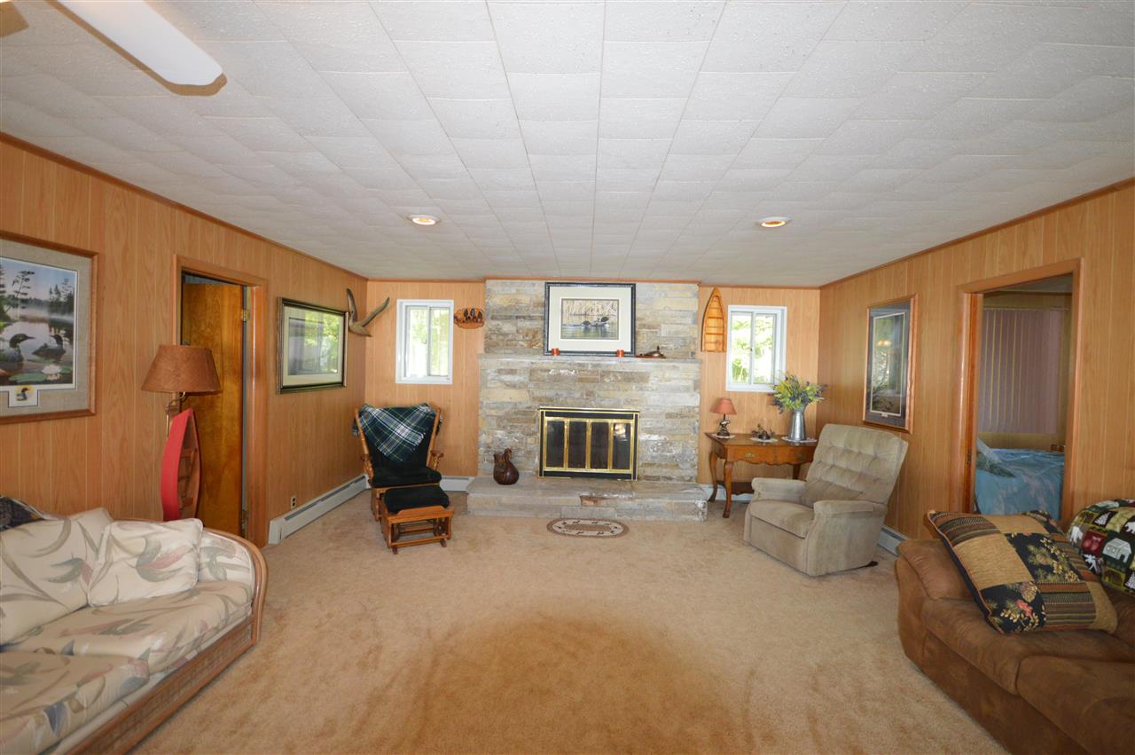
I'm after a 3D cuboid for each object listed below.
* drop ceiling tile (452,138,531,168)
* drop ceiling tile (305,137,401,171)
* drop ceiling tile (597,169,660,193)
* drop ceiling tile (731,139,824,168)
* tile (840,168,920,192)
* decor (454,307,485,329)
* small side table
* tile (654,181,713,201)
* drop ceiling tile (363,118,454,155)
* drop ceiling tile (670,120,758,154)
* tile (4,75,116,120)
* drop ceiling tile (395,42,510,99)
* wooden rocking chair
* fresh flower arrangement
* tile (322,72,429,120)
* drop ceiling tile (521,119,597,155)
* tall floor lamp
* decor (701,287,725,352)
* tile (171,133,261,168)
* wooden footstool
[{"bbox_3d":[-0.339,-1.027,2.158,0.310,0.018,0.300,1,1,2],"label":"drop ceiling tile"},{"bbox_3d":[-0.955,-1.029,2.161,0.311,0.022,0.296,1,1,2],"label":"drop ceiling tile"},{"bbox_3d":[0.304,-1.017,2.429,0.310,0.018,0.300,1,1,2],"label":"drop ceiling tile"},{"bbox_3d":[0.917,-0.991,2.100,0.312,0.020,0.302,1,1,2],"label":"drop ceiling tile"},{"bbox_3d":[1.579,-1.002,2.414,0.310,0.016,0.303,1,1,2],"label":"tile"},{"bbox_3d":[-1.129,-0.681,5.405,0.345,0.245,0.040,1,1,2],"label":"decor"},{"bbox_3d":[2.040,1.031,4.958,0.980,0.745,0.700,1,1,2],"label":"small side table"},{"bbox_3d":[0.614,-1.008,2.552,0.311,0.022,0.296,1,1,2],"label":"tile"},{"bbox_3d":[-0.661,-1.032,2.022,0.310,0.018,0.300,1,1,2],"label":"drop ceiling tile"},{"bbox_3d":[0.603,-1.003,1.974,0.310,0.018,0.300,1,1,2],"label":"drop ceiling tile"},{"bbox_3d":[-1.936,-1.056,1.773,0.310,0.018,0.300,1,1,2],"label":"tile"},{"bbox_3d":[-0.364,-1.028,1.587,0.310,0.016,0.303,1,1,2],"label":"drop ceiling tile"},{"bbox_3d":[-1.698,0.805,4.760,0.730,1.020,0.780,1,1,-24],"label":"wooden rocking chair"},{"bbox_3d":[2.372,0.153,4.915,0.510,0.400,0.440,1,1,2],"label":"fresh flower arrangement"},{"bbox_3d":[-0.672,-1.027,1.726,0.310,0.018,0.300,1,1,2],"label":"tile"},{"bbox_3d":[-0.029,-1.009,1.989,0.312,0.020,0.302,1,1,2],"label":"drop ceiling tile"},{"bbox_3d":[-2.210,0.577,2.680,0.370,1.545,0.370,1,1,2],"label":"tall floor lamp"},{"bbox_3d":[1.663,-0.647,5.331,0.225,0.715,0.110,1,1,2],"label":"decor"},{"bbox_3d":[-1.592,-1.046,2.197,0.312,0.020,0.302,1,1,2],"label":"tile"},{"bbox_3d":[-1.242,1.138,3.881,0.500,0.410,0.410,1,1,-25],"label":"wooden footstool"}]

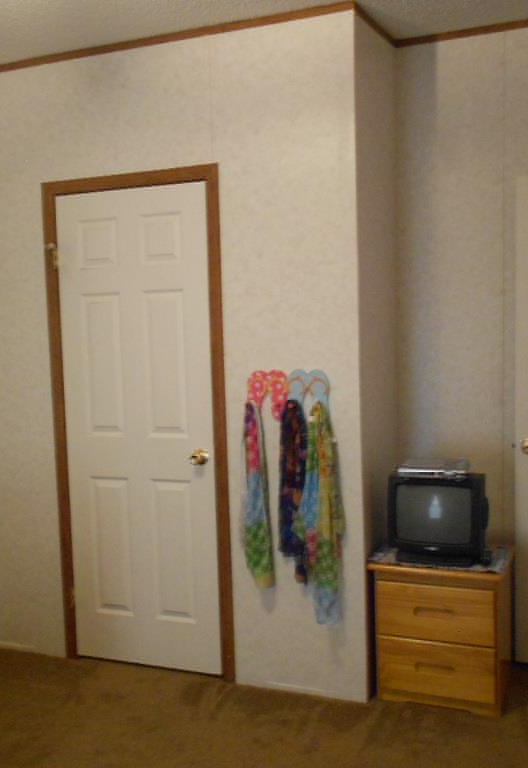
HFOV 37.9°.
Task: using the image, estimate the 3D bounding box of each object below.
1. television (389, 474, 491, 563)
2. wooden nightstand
[{"bbox_3d":[0.705,0.501,3.038,0.346,0.329,0.358,0,5,21],"label":"television"},{"bbox_3d":[0.708,0.934,3.057,0.508,0.538,0.404,0,5,22],"label":"wooden nightstand"}]

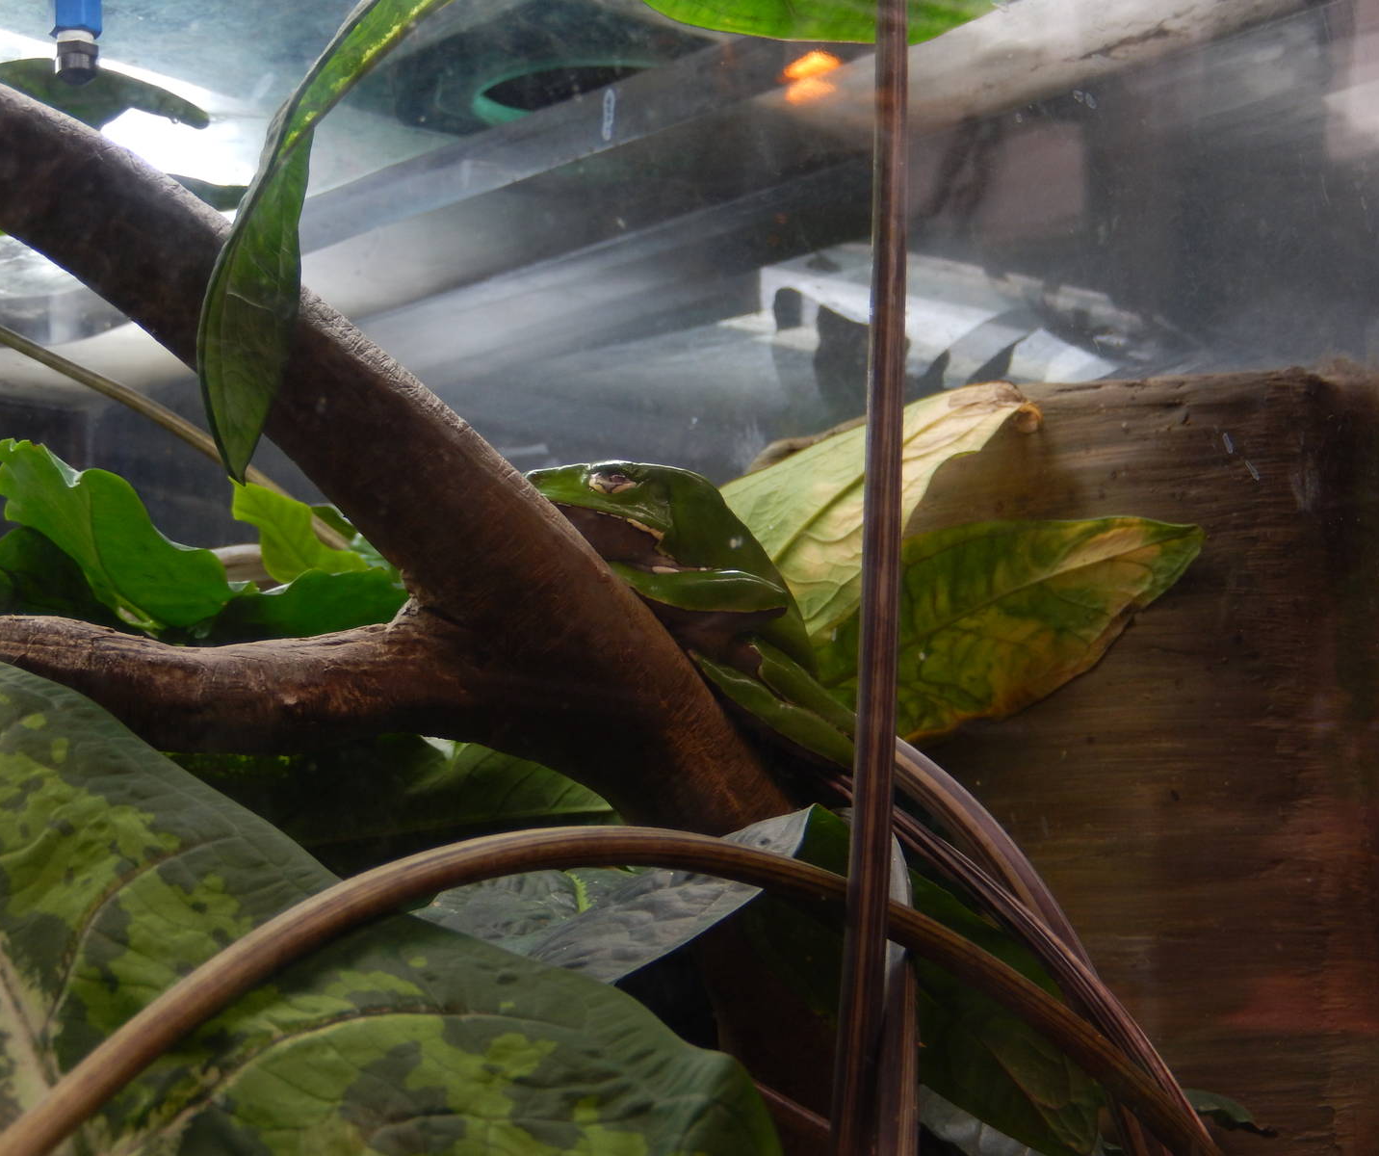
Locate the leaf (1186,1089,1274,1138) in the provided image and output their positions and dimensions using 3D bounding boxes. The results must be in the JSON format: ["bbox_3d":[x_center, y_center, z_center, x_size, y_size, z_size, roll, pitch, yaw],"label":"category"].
[{"bbox_3d":[0.133,0.137,0.655,0.030,0.009,0.015,26,35,6],"label":"leaf"}]

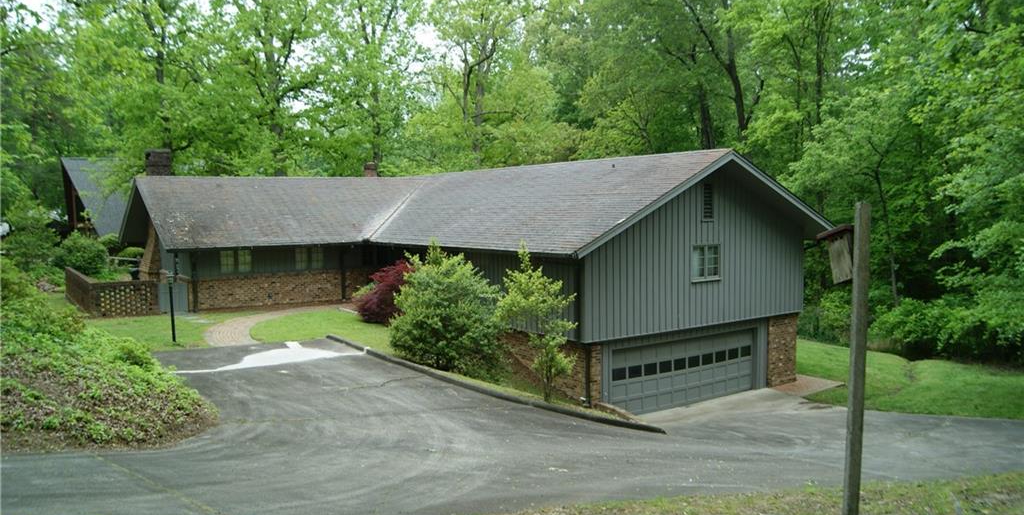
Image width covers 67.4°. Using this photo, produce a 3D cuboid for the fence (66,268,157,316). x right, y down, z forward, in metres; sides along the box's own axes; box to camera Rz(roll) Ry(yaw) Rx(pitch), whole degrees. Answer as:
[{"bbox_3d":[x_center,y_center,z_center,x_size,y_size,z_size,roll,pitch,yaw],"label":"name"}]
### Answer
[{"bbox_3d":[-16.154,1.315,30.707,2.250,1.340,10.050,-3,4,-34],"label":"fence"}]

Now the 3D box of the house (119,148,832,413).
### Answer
[{"bbox_3d":[-3.514,0.133,31.089,19.050,8.400,25.050,-3,4,-34],"label":"house"}]

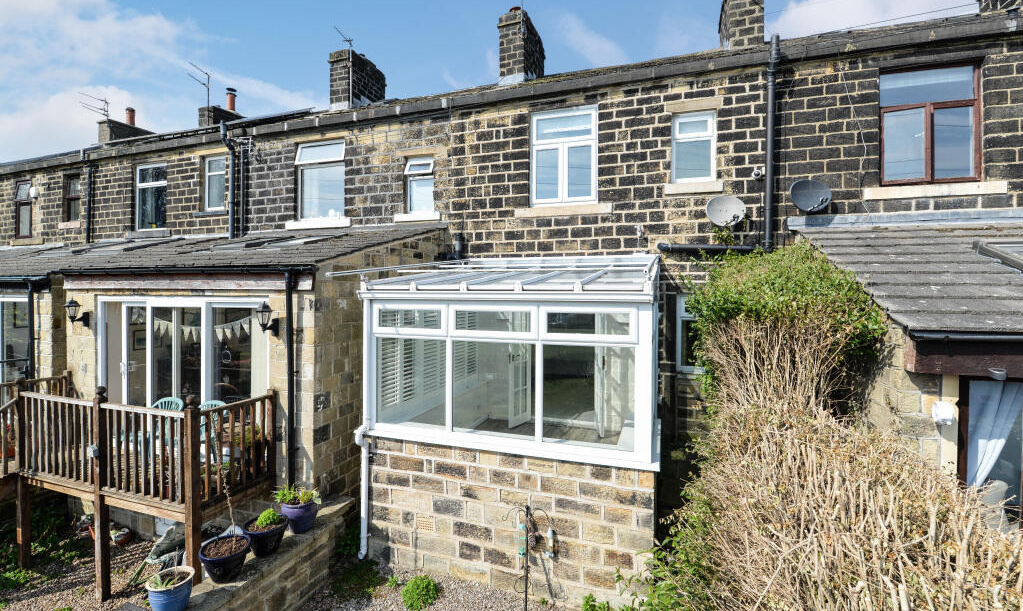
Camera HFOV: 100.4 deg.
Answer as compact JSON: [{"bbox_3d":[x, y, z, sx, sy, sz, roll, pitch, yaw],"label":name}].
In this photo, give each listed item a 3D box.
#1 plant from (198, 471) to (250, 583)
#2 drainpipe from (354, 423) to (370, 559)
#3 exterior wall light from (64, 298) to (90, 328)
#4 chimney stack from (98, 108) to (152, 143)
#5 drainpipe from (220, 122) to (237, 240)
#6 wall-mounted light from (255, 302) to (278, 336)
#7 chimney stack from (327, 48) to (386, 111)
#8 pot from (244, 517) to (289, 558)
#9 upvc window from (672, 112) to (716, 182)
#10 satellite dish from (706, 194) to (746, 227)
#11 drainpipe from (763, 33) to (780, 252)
[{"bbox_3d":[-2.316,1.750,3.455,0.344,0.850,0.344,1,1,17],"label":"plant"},{"bbox_3d":[-1.815,2.258,5.186,0.157,1.637,0.137,1,1,17],"label":"drainpipe"},{"bbox_3d":[-5.873,0.089,5.758,0.178,0.404,0.256,1,2,17],"label":"exterior wall light"},{"bbox_3d":[-13.235,-6.143,14.842,0.562,1.400,1.529,1,2,17],"label":"chimney stack"},{"bbox_3d":[-5.792,-2.491,8.730,0.120,2.300,0.330,1,1,17],"label":"drainpipe"},{"bbox_3d":[-2.725,0.155,4.766,0.178,0.404,0.256,1,2,17],"label":"wall-mounted light"},{"bbox_3d":[-4.434,-6.134,12.383,0.715,1.646,1.568,1,1,17],"label":"chimney stack"},{"bbox_3d":[-2.189,2.063,3.806,0.346,0.215,0.346,0,1,0],"label":"pot"},{"bbox_3d":[2.721,-2.350,6.335,0.600,1.020,0.100,1,1,17],"label":"upvc window"},{"bbox_3d":[3.107,-1.355,6.148,0.519,0.456,0.353,0,1,13],"label":"satellite dish"},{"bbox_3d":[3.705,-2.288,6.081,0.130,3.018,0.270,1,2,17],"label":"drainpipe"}]

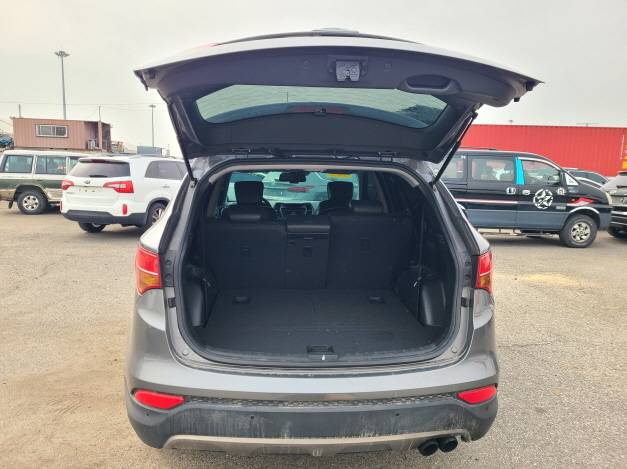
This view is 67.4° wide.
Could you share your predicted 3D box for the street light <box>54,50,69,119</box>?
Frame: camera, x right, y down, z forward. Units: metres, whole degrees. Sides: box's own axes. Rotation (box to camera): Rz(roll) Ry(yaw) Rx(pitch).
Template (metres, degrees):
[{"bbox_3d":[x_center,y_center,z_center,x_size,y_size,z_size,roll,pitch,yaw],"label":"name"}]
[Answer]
[{"bbox_3d":[-51.071,-25.432,96.726,2.800,23.696,2.800,0,8,-5],"label":"street light"}]

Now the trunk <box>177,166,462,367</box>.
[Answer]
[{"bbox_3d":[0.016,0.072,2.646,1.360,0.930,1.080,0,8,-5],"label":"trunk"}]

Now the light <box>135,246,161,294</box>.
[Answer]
[{"bbox_3d":[-0.769,0.177,2.225,0.160,0.245,0.250,0,8,-5],"label":"light"}]

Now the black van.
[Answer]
[{"bbox_3d":[4.129,-0.862,10.568,4.690,1.950,1.820,3,9,12],"label":"black van"}]

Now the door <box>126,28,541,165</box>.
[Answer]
[{"bbox_3d":[0.060,-0.582,2.120,1.500,0.360,1.220,0,-5,-5],"label":"door"}]

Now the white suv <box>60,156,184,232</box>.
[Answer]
[{"bbox_3d":[-3.868,-1.047,11.708,1.885,1.730,4.685,3,9,16],"label":"white suv"}]

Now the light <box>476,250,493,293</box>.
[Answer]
[{"bbox_3d":[0.856,0.184,2.353,0.160,0.245,0.250,0,8,-5],"label":"light"}]

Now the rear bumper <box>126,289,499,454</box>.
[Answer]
[{"bbox_3d":[0.036,0.660,2.359,1.840,0.680,0.500,0,8,-5],"label":"rear bumper"}]

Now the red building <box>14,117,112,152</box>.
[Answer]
[{"bbox_3d":[-21.672,-8.751,41.294,7.300,2.450,3.000,0,8,-8],"label":"red building"}]

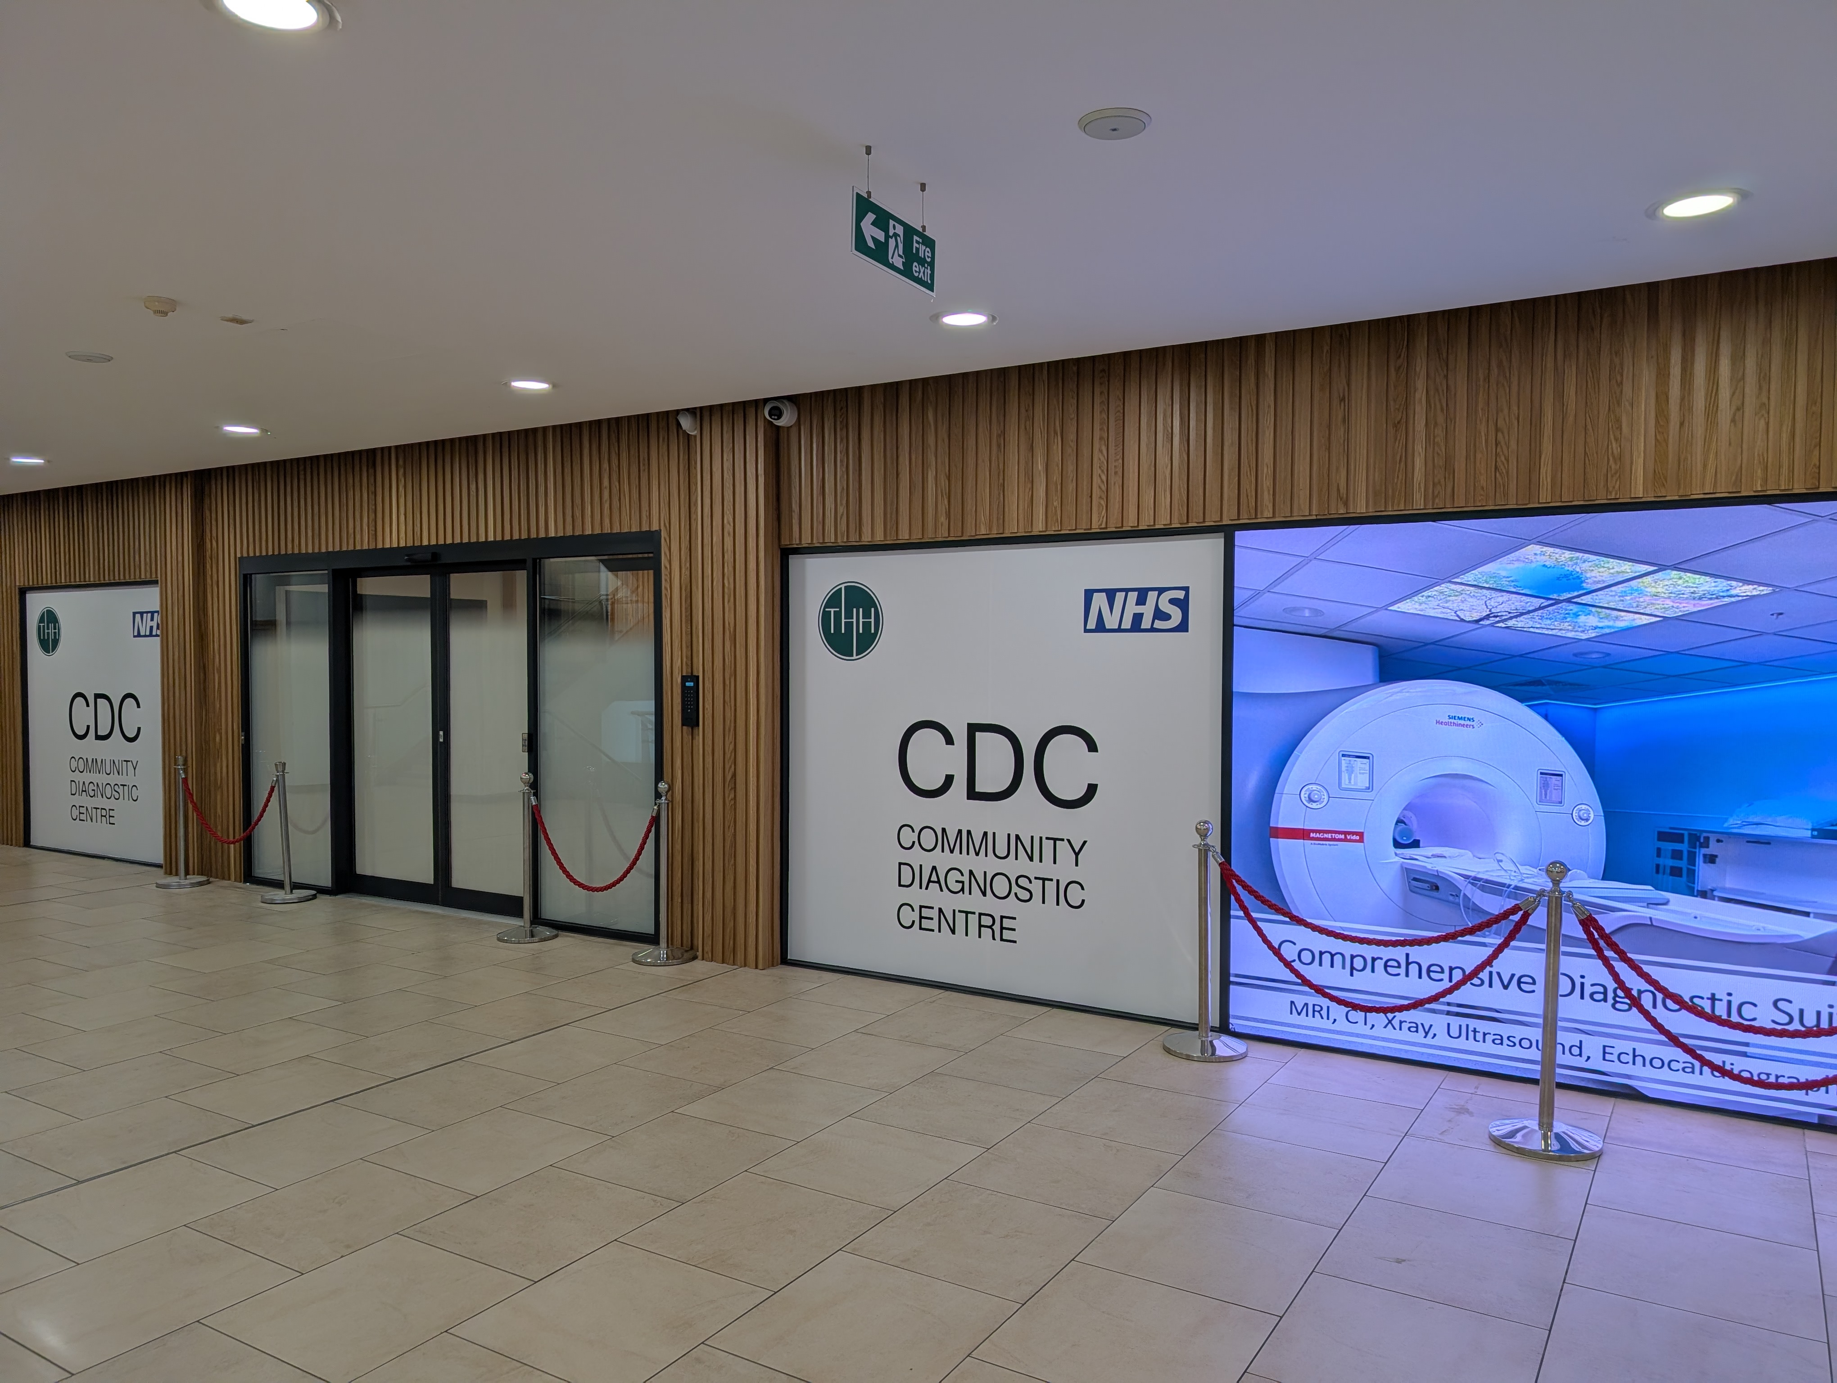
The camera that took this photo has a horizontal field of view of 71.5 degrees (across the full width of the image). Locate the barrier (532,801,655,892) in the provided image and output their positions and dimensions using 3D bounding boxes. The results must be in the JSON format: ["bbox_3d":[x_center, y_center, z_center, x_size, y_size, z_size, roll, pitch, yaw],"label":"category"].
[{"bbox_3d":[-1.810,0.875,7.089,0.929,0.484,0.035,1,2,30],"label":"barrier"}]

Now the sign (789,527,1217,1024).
[{"bbox_3d":[0.329,0.370,6.117,2.305,2.129,0.040,1,2,30],"label":"sign"}]

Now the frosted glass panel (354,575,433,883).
[{"bbox_3d":[-3.453,0.292,8.436,0.895,2.140,0.060,1,2,30],"label":"frosted glass panel"}]

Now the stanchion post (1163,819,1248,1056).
[{"bbox_3d":[1.193,1.010,5.283,0.346,0.950,0.346,1,2,30],"label":"stanchion post"}]

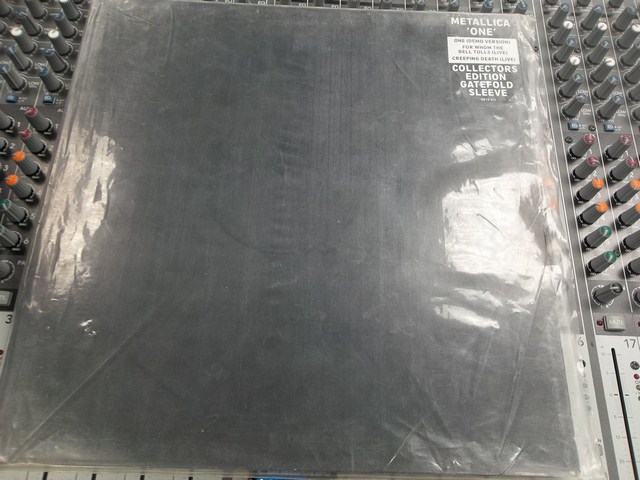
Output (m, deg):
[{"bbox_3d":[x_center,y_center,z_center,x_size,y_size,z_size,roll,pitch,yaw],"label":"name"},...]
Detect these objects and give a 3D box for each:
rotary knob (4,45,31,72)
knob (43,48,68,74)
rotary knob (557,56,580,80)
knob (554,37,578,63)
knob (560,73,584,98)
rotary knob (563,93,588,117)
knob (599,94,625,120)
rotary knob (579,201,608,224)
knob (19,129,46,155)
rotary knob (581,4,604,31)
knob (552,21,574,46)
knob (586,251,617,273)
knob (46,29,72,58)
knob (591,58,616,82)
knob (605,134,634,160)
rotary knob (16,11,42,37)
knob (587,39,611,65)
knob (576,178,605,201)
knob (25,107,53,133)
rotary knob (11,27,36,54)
[{"bbox_3d":[-0.218,-0.132,0.360,0.011,0.015,0.011,-34,74,-14],"label":"rotary knob"},{"bbox_3d":[-0.188,-0.128,0.353,0.012,0.016,0.012,-15,70,-8],"label":"knob"},{"bbox_3d":[0.186,-0.129,0.373,0.011,0.015,0.011,16,69,4],"label":"rotary knob"},{"bbox_3d":[0.187,-0.145,0.380,0.011,0.016,0.011,1,69,-2],"label":"knob"},{"bbox_3d":[0.182,-0.112,0.360,0.012,0.016,0.012,1,69,-2],"label":"knob"},{"bbox_3d":[0.185,-0.098,0.361,0.011,0.015,0.011,-9,70,-5],"label":"rotary knob"},{"bbox_3d":[0.211,-0.097,0.361,0.011,0.015,0.011,1,69,-2],"label":"knob"},{"bbox_3d":[0.179,-0.018,0.324,0.012,0.016,0.012,1,69,-2],"label":"rotary knob"},{"bbox_3d":[-0.191,-0.066,0.329,0.012,0.016,0.012,0,69,-2],"label":"knob"},{"bbox_3d":[0.210,-0.172,0.384,0.012,0.016,0.012,1,69,-2],"label":"rotary knob"},{"bbox_3d":[0.188,-0.160,0.386,0.011,0.016,0.011,1,69,-2],"label":"knob"},{"bbox_3d":[0.178,0.013,0.312,0.012,0.016,0.012,1,69,-2],"label":"knob"},{"bbox_3d":[-0.192,-0.145,0.366,0.011,0.015,0.011,8,69,1],"label":"knob"},{"bbox_3d":[0.213,-0.128,0.374,0.011,0.016,0.011,1,69,-2],"label":"knob"},{"bbox_3d":[0.211,-0.066,0.351,0.011,0.016,0.011,27,71,8],"label":"knob"},{"bbox_3d":[-0.217,-0.162,0.372,0.011,0.015,0.011,1,69,-2],"label":"rotary knob"},{"bbox_3d":[0.209,-0.141,0.372,0.012,0.016,0.012,1,69,-2],"label":"knob"},{"bbox_3d":[0.184,-0.035,0.338,0.011,0.016,0.011,-3,69,-3],"label":"knob"},{"bbox_3d":[-0.194,-0.083,0.342,0.011,0.015,0.011,-21,71,-10],"label":"knob"},{"bbox_3d":[-0.218,-0.146,0.366,0.011,0.016,0.011,1,69,-2],"label":"rotary knob"}]

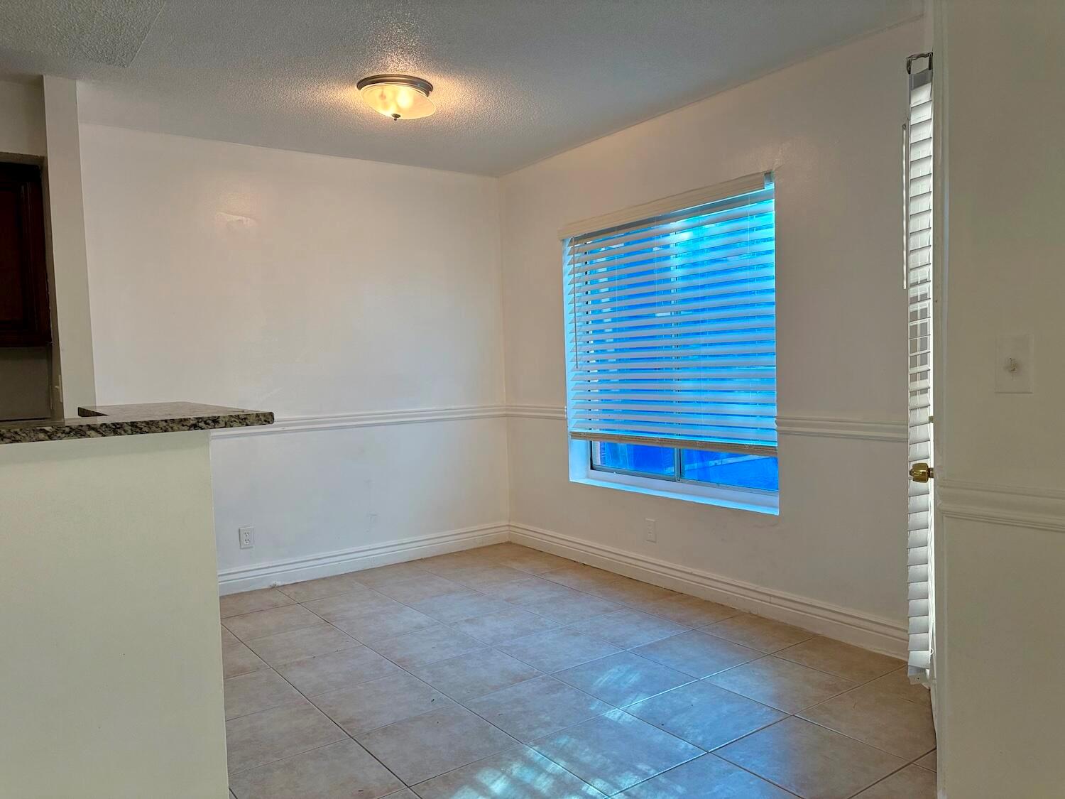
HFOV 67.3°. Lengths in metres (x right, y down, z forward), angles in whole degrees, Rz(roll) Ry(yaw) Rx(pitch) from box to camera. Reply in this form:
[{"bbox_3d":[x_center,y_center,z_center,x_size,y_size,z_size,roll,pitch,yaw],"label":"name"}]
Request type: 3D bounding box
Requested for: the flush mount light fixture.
[{"bbox_3d":[-0.602,-1.305,3.529,0.334,0.143,0.334,-2,3,0],"label":"flush mount light fixture"}]

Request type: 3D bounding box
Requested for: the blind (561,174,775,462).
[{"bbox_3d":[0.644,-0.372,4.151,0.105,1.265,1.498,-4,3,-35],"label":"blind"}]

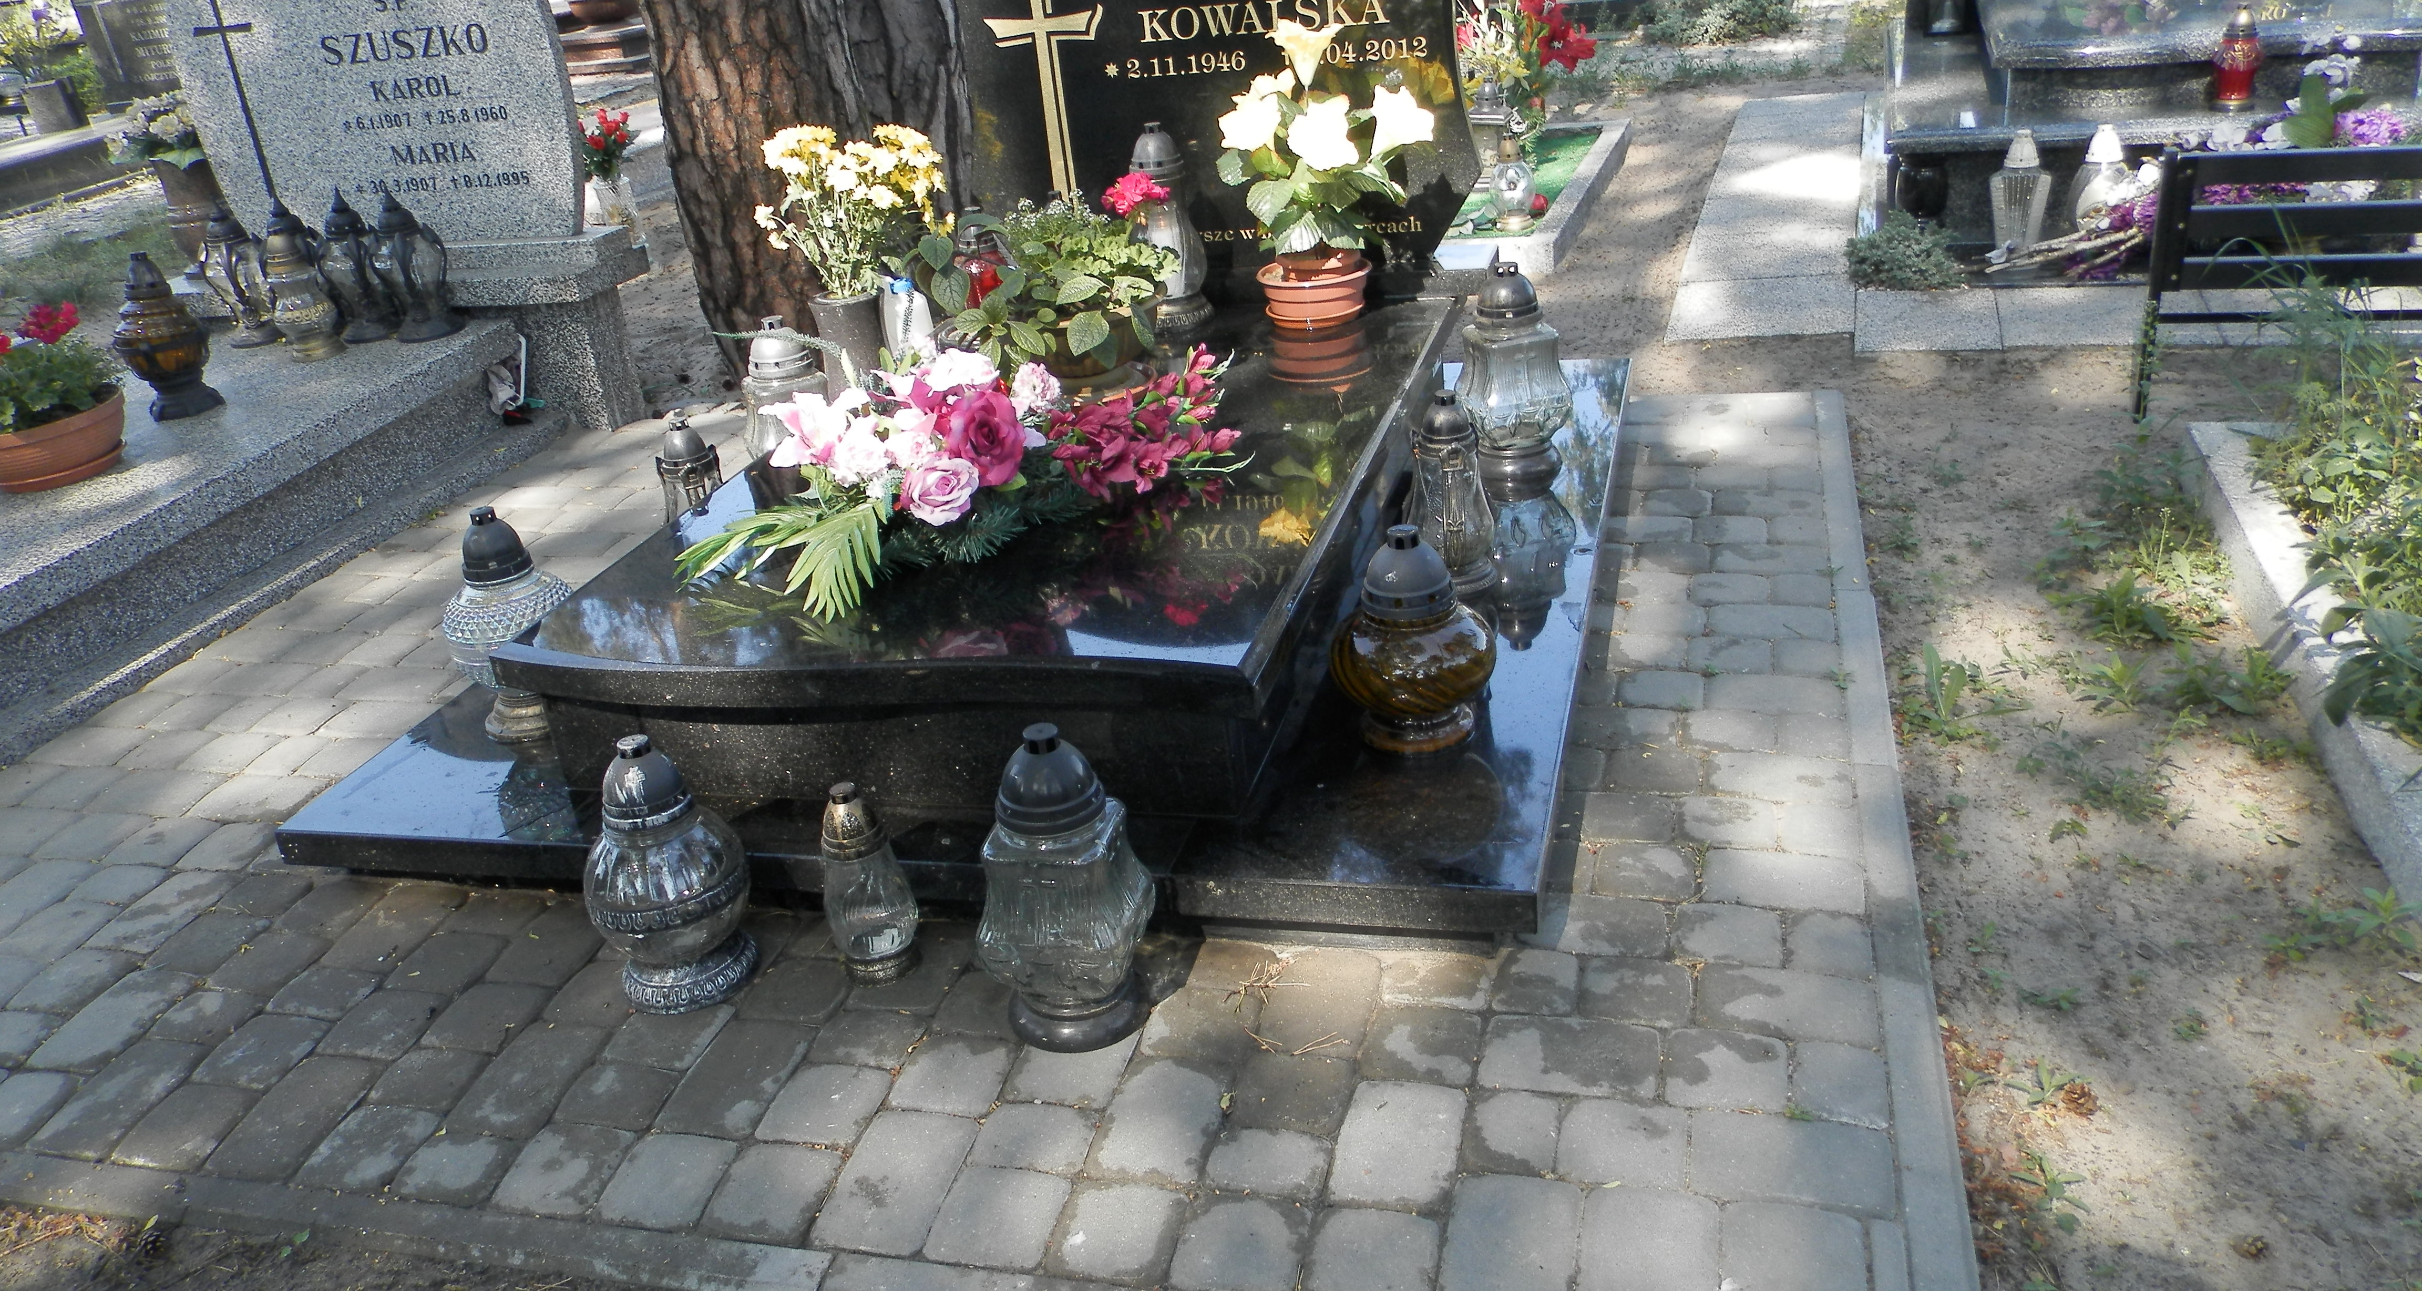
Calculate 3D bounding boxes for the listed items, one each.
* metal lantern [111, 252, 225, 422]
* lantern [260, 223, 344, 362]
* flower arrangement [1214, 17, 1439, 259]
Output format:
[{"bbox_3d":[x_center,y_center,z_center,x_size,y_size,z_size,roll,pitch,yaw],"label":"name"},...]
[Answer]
[{"bbox_3d":[-2.251,-0.676,3.766,0.181,0.319,0.181,1,27,17],"label":"metal lantern"},{"bbox_3d":[-2.250,-0.878,4.313,0.145,0.300,0.145,1,26,17],"label":"lantern"},{"bbox_3d":[0.207,-0.908,3.159,0.420,0.430,0.360,1,26,17],"label":"flower arrangement"}]

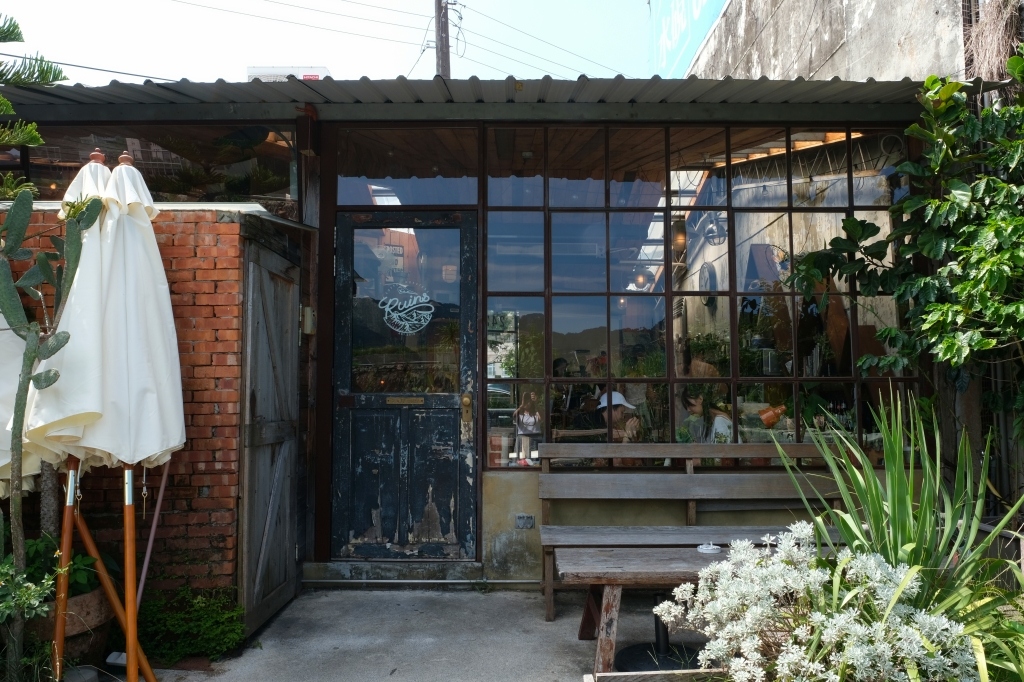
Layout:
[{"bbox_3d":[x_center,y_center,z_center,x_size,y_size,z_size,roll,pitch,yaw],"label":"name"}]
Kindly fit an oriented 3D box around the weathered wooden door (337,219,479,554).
[{"bbox_3d":[-0.676,0.265,4.272,0.921,2.171,0.060,0,-4,0],"label":"weathered wooden door"}]

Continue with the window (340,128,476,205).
[{"bbox_3d":[-0.676,-1.117,4.364,0.926,0.522,0.070,0,-4,0],"label":"window"}]

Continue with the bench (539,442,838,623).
[{"bbox_3d":[1.065,1.050,3.859,1.830,0.900,0.520,0,-4,0],"label":"bench"}]

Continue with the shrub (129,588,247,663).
[{"bbox_3d":[-1.550,1.318,3.210,0.570,0.290,0.340,0,-4,0],"label":"shrub"}]

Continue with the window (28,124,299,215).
[{"bbox_3d":[-2.222,-1.081,4.361,1.740,0.619,0.070,0,-4,0],"label":"window"}]

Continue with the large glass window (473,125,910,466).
[{"bbox_3d":[1.151,-0.293,4.309,2.707,2.212,0.080,0,-4,0],"label":"large glass window"}]

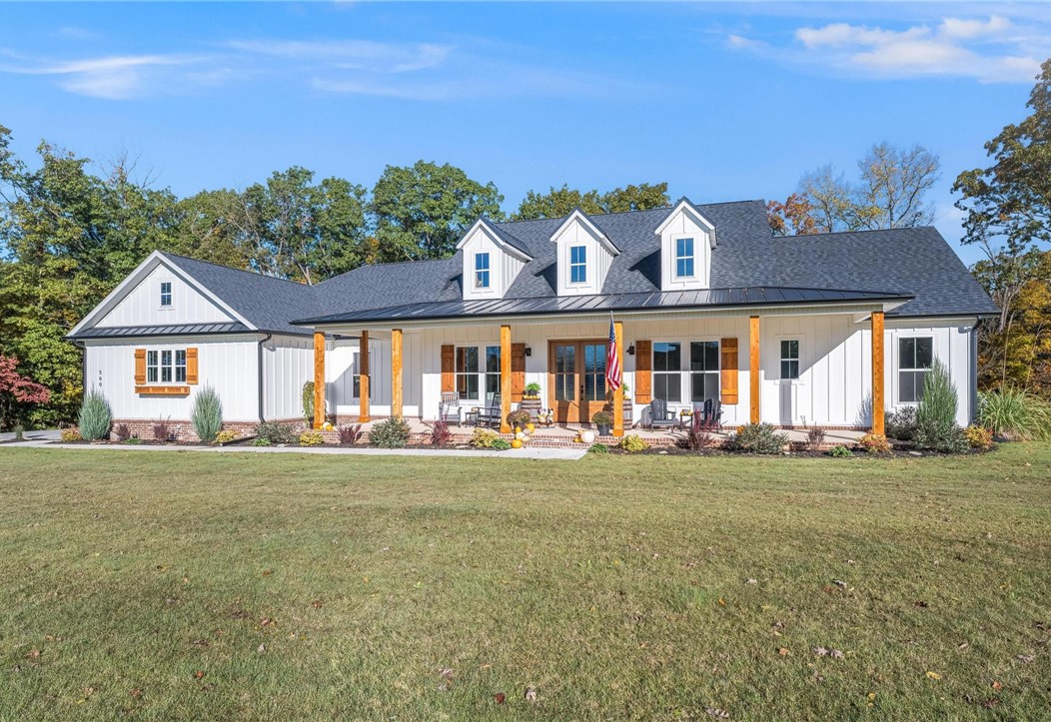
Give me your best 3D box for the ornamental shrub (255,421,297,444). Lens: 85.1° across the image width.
[{"bbox_3d":[-7.534,2.174,17.300,1.160,0.650,1.080,0,-2,17],"label":"ornamental shrub"}]

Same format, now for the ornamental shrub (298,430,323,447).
[{"bbox_3d":[-5.943,2.124,15.800,0.660,0.410,0.620,0,-2,17],"label":"ornamental shrub"}]

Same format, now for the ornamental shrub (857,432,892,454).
[{"bbox_3d":[7.270,1.693,11.900,0.640,0.450,0.620,0,-2,17],"label":"ornamental shrub"}]

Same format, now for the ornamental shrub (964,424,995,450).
[{"bbox_3d":[9.895,1.658,12.500,0.580,0.530,0.570,0,-2,17],"label":"ornamental shrub"}]

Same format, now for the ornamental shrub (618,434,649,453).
[{"bbox_3d":[2.464,1.876,12.950,0.680,0.410,0.640,0,-2,17],"label":"ornamental shrub"}]

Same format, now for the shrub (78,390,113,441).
[{"bbox_3d":[-15.422,1.950,20.500,1.030,1.830,1.020,0,-2,17],"label":"shrub"}]

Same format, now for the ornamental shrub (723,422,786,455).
[{"bbox_3d":[5.000,1.677,12.400,1.220,0.660,1.080,0,-2,17],"label":"ornamental shrub"}]

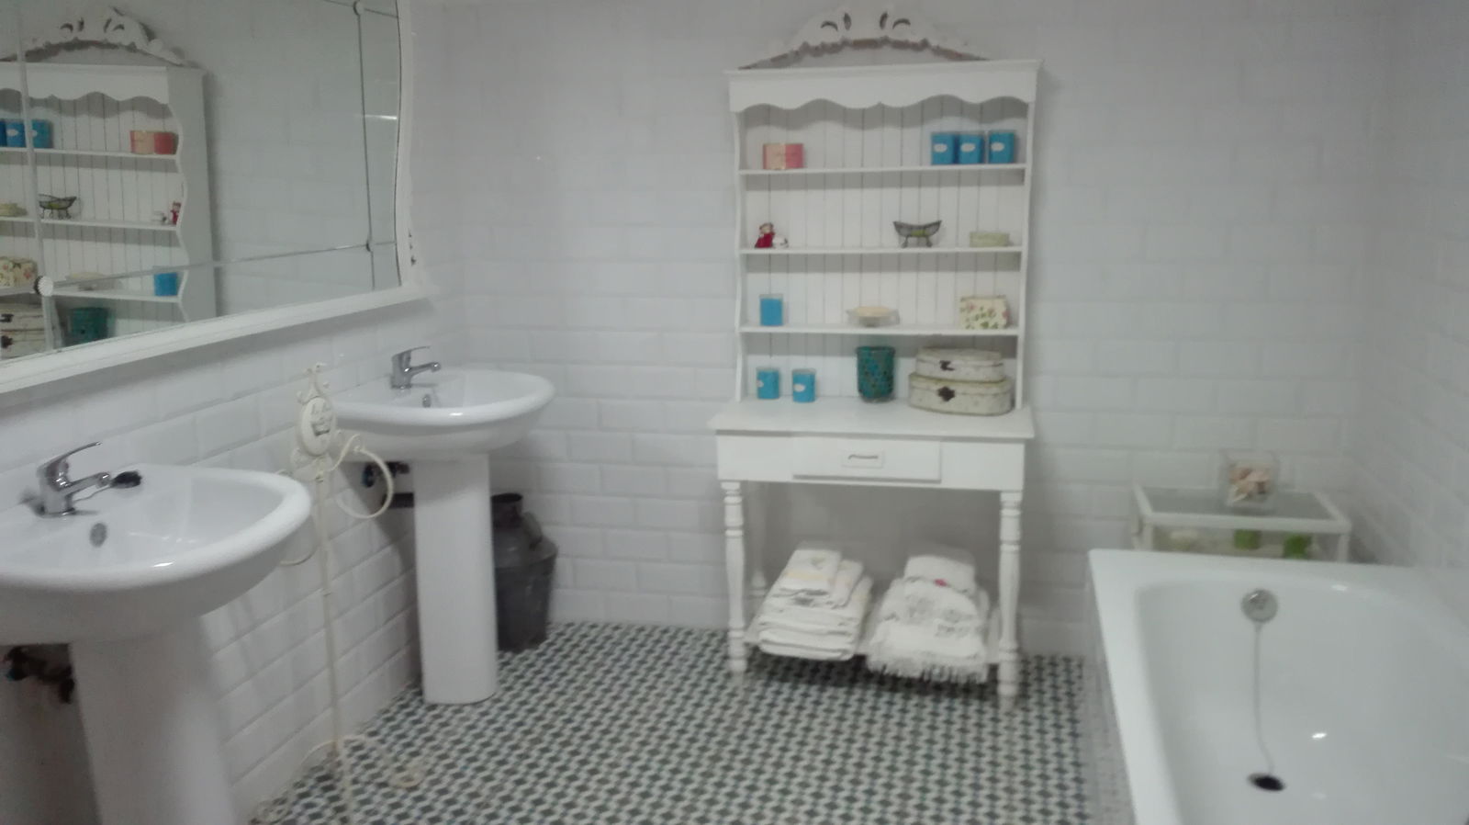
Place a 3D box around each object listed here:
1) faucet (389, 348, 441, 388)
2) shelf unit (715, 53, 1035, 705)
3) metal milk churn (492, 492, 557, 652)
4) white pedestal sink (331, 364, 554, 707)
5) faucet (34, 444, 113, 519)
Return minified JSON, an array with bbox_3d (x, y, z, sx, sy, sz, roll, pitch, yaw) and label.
[{"bbox_3d":[-0.786,-0.116,2.629,0.140,0.115,0.052,2,12,14],"label":"faucet"},{"bbox_3d":[0.369,-0.073,2.808,0.810,1.640,0.370,1,12,11],"label":"shelf unit"},{"bbox_3d":[-0.679,0.480,3.172,0.270,0.455,0.270,2,12,14],"label":"metal milk churn"},{"bbox_3d":[-0.661,0.359,2.727,0.510,0.865,0.620,2,12,14],"label":"white pedestal sink"},{"bbox_3d":[-1.048,0.104,1.663,0.142,0.118,0.052,2,12,14],"label":"faucet"}]

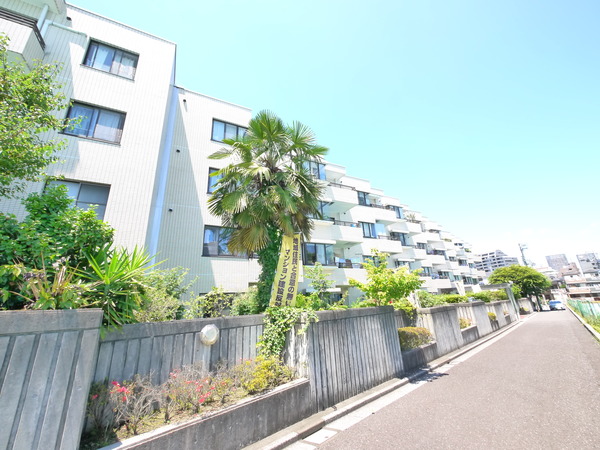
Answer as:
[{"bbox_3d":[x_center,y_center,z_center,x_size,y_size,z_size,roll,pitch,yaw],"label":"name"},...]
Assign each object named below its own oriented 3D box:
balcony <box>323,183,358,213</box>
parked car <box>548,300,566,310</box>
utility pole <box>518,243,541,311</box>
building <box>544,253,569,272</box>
[{"bbox_3d":[2.532,-1.893,17.382,2.850,1.250,1.700,6,-20,-26],"label":"balcony"},{"bbox_3d":[42.886,13.365,40.575,4.200,1.470,1.720,14,-25,-42],"label":"parked car"},{"bbox_3d":[39.120,8.746,40.753,0.500,10.800,1.200,14,-25,-42],"label":"utility pole"},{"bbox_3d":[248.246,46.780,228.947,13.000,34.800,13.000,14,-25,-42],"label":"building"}]

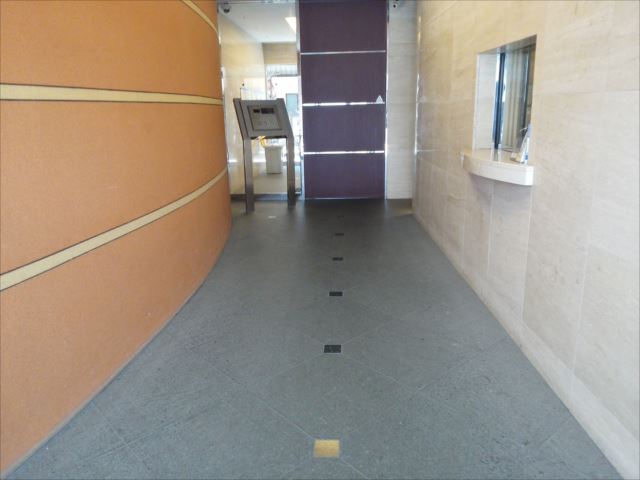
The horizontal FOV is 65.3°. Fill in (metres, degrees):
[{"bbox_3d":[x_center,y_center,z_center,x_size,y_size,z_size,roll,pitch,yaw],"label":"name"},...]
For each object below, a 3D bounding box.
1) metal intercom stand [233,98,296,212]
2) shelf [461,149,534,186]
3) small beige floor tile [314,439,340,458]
[{"bbox_3d":[-0.713,-1.117,6.566,0.750,1.420,0.290,-11,18,-33],"label":"metal intercom stand"},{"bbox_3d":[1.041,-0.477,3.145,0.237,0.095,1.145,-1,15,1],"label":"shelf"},{"bbox_3d":[0.030,0.853,2.031,0.101,0.012,0.103,0,15,3],"label":"small beige floor tile"}]

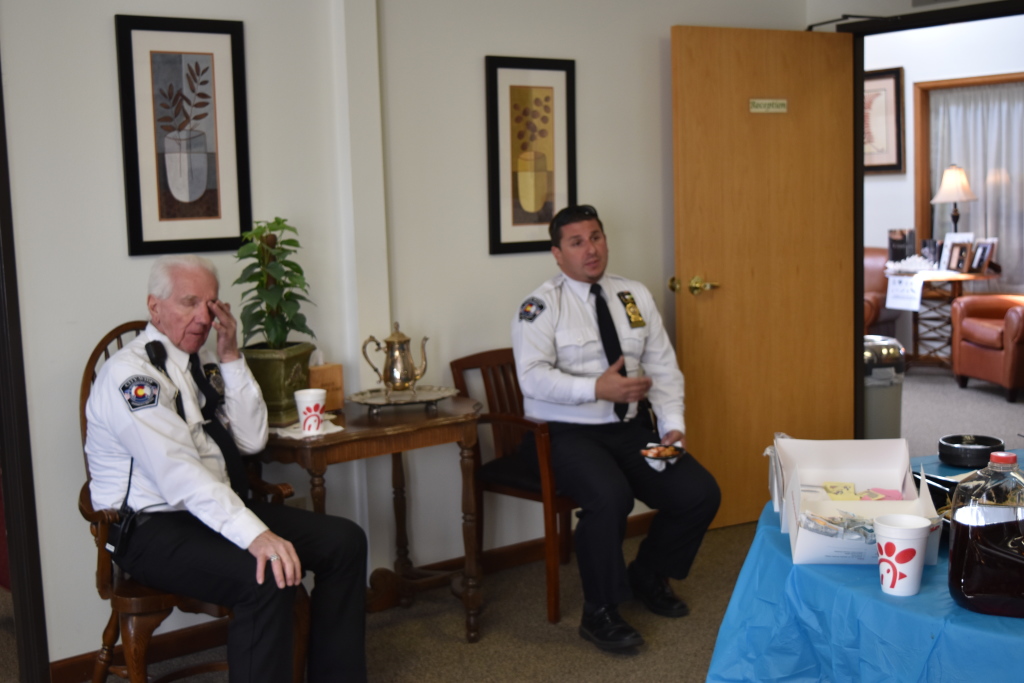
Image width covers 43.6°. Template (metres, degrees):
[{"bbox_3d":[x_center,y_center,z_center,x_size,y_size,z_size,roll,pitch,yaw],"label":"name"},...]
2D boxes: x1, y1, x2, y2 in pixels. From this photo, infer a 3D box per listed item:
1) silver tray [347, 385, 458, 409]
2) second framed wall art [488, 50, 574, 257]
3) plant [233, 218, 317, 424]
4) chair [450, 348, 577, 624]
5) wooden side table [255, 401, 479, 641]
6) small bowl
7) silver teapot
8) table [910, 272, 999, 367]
[{"bbox_3d":[-0.341,0.190,4.088,0.345,0.045,0.345,-2,7,0],"label":"silver tray"},{"bbox_3d":[0.071,-0.677,4.690,0.418,0.700,0.028,-7,8,-38],"label":"second framed wall art"},{"bbox_3d":[-0.720,-0.068,3.930,0.255,0.620,0.250,-3,7,-12],"label":"plant"},{"bbox_3d":[0.170,0.456,4.518,0.580,0.840,0.580,-7,8,-38],"label":"chair"},{"bbox_3d":[-0.482,0.590,4.012,0.655,0.730,0.540,-7,8,-38],"label":"wooden side table"},{"bbox_3d":[1.081,0.258,3.009,0.155,0.046,0.155,1,7,20],"label":"small bowl"},{"bbox_3d":[-0.373,0.061,4.120,0.212,0.245,0.115,-4,7,-17],"label":"silver teapot"},{"bbox_3d":[3.330,-0.175,9.889,0.800,0.669,0.700,1,7,19],"label":"table"}]

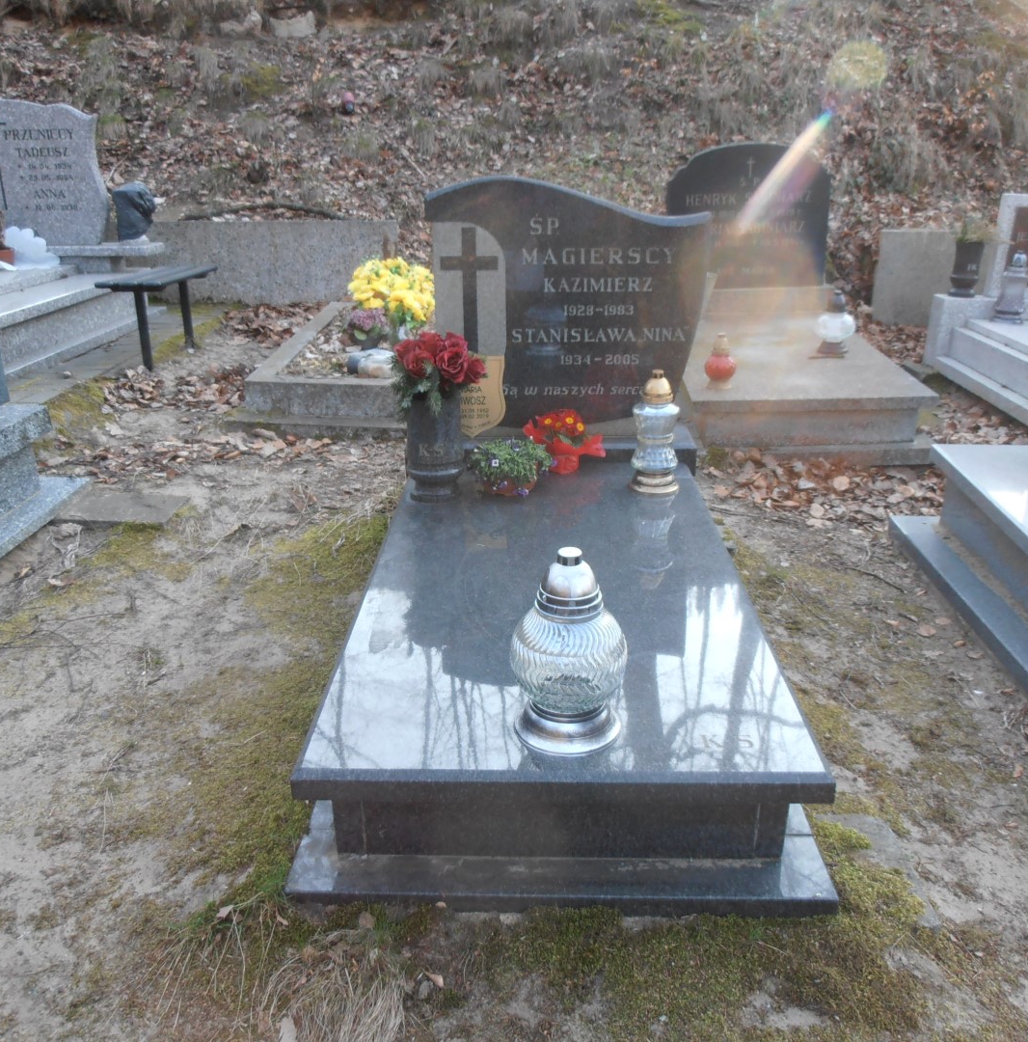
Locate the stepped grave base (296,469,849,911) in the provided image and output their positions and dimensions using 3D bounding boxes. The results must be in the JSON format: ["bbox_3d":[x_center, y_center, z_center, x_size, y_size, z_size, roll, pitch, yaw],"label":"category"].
[{"bbox_3d":[0.103,0.234,2.421,0.950,0.250,1.723,0,22,2],"label":"stepped grave base"}]

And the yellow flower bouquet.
[{"bbox_3d":[-0.599,-1.114,4.743,0.428,0.353,0.363,0,23,2],"label":"yellow flower bouquet"}]

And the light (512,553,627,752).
[{"bbox_3d":[0.099,0.209,1.676,0.203,0.345,0.203,0,23,2],"label":"light"}]

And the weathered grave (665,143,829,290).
[{"bbox_3d":[1.230,-1.616,5.130,0.849,0.740,0.100,-2,23,2],"label":"weathered grave"}]

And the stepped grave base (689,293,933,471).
[{"bbox_3d":[1.202,-0.788,4.641,0.980,0.410,1.980,0,22,2],"label":"stepped grave base"}]

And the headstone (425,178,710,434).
[{"bbox_3d":[0.165,-0.656,3.036,0.847,0.803,0.100,0,23,2],"label":"headstone"}]

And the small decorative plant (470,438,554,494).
[{"bbox_3d":[-0.009,-0.164,2.851,0.243,0.131,0.194,0,23,2],"label":"small decorative plant"}]

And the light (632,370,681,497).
[{"bbox_3d":[0.410,-0.271,2.851,0.142,0.362,0.142,0,22,2],"label":"light"}]

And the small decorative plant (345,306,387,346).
[{"bbox_3d":[-0.780,-1.034,5.113,0.221,0.205,0.210,0,23,2],"label":"small decorative plant"}]

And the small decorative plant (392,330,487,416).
[{"bbox_3d":[-0.207,-0.411,2.689,0.255,0.234,0.220,0,22,2],"label":"small decorative plant"}]

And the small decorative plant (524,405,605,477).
[{"bbox_3d":[0.159,-0.257,3.032,0.235,0.201,0.200,0,22,2],"label":"small decorative plant"}]

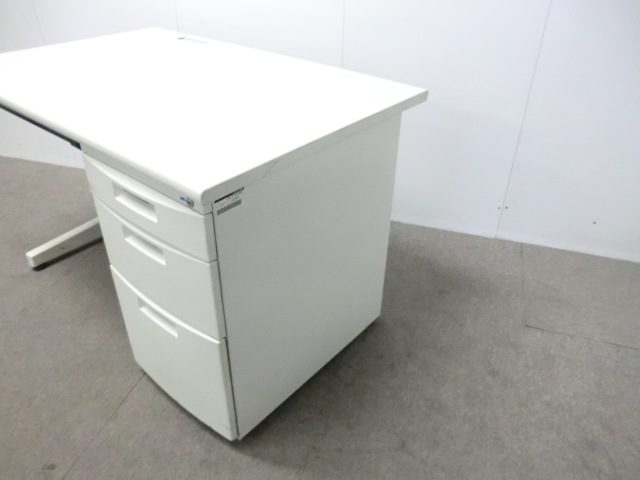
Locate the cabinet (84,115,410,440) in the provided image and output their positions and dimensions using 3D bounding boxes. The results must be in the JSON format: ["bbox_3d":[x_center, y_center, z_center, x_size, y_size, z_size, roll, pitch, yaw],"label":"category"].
[{"bbox_3d":[-0.160,0.020,1.297,0.395,0.647,0.634,25,40,31],"label":"cabinet"}]

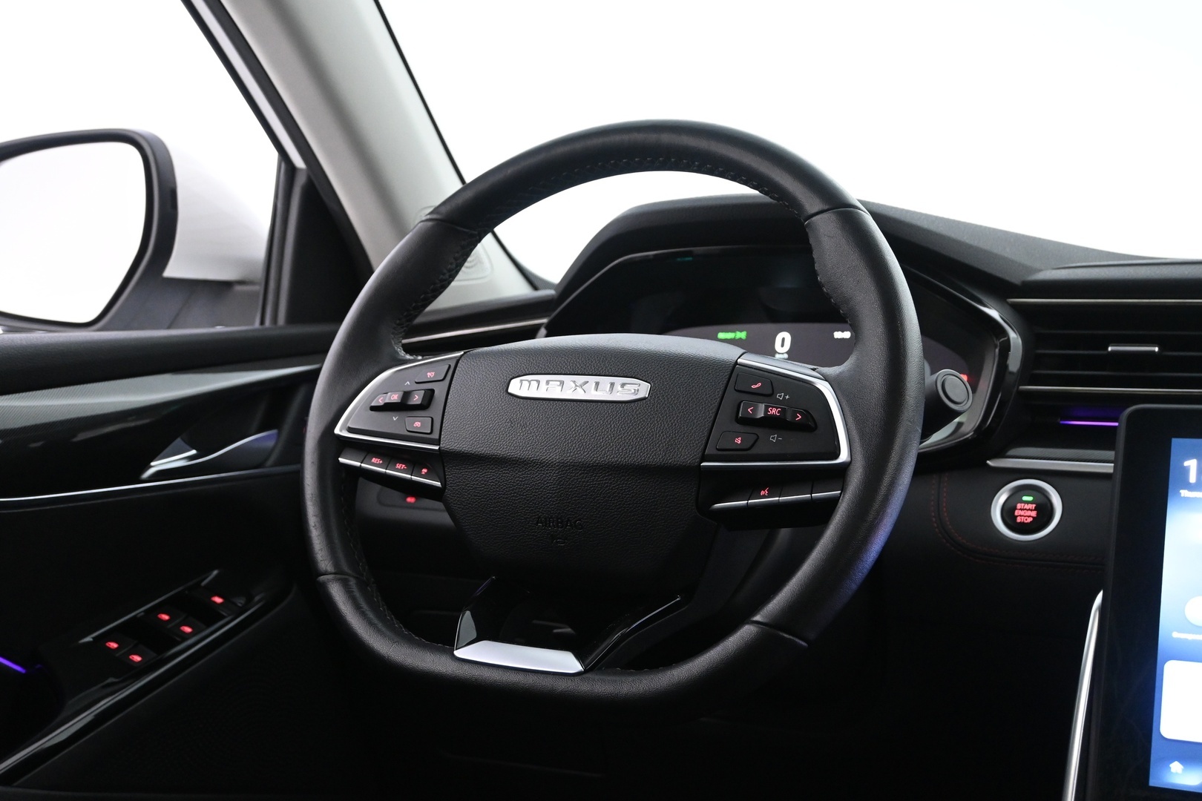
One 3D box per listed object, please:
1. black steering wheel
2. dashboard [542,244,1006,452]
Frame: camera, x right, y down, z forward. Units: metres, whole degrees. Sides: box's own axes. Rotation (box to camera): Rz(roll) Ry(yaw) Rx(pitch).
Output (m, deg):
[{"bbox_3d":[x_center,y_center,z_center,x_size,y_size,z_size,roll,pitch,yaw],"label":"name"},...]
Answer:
[{"bbox_3d":[0.000,0.002,0.750,0.374,0.360,0.086,2,-22,25],"label":"black steering wheel"},{"bbox_3d":[0.127,-0.044,1.016,0.366,0.153,0.091,2,-5,25],"label":"dashboard"}]

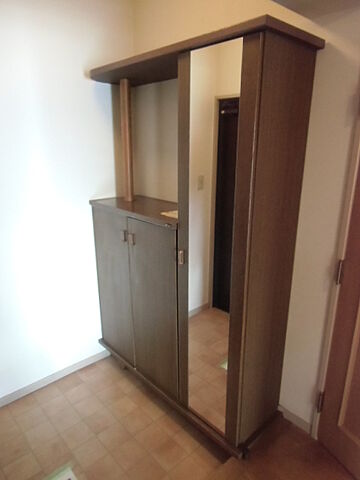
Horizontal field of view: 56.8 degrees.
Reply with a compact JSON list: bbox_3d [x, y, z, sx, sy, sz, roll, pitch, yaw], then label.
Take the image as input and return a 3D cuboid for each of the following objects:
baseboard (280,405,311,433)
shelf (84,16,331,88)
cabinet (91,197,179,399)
[{"bbox_3d":[0.574,0.916,1.683,0.015,0.059,0.165,-14,21,-41],"label":"baseboard"},{"bbox_3d":[-0.017,-0.823,1.564,0.385,0.029,1.235,-14,21,-41],"label":"shelf"},{"bbox_3d":[-0.156,0.289,2.051,0.375,0.988,0.810,-14,21,-41],"label":"cabinet"}]

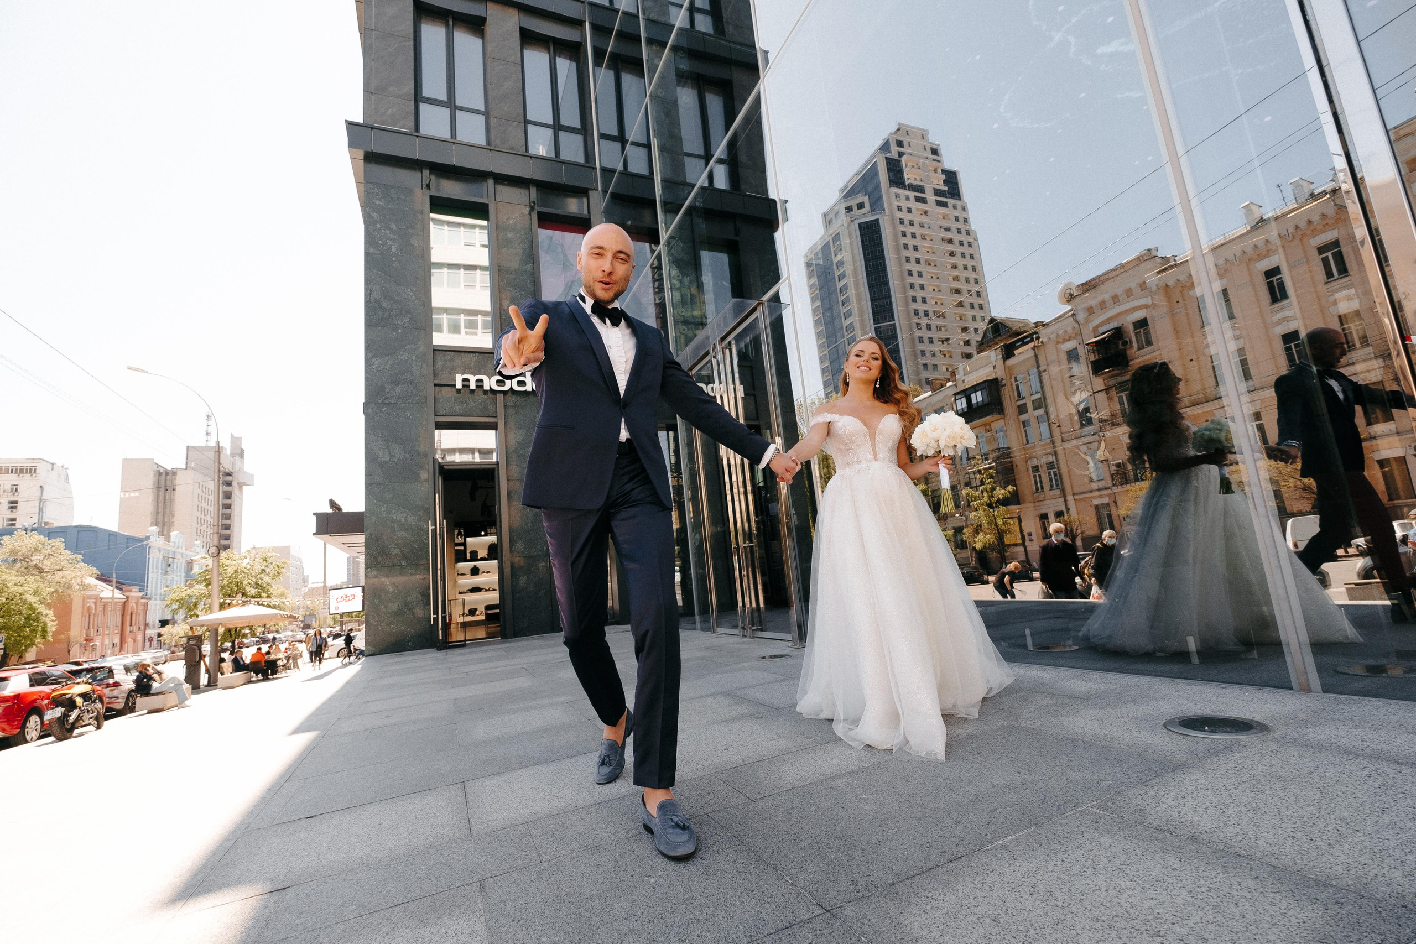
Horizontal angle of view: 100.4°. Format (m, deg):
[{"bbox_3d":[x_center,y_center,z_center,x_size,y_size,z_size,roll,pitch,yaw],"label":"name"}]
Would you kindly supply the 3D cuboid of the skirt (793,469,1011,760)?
[{"bbox_3d":[0.925,0.483,2.628,1.100,1.077,1.229,-4,-9,-8],"label":"skirt"}]

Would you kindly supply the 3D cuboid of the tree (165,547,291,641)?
[{"bbox_3d":[-24.904,7.216,30.898,5.100,6.402,5.100,-2,-10,-24],"label":"tree"}]

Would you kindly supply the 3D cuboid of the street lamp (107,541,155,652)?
[{"bbox_3d":[-40.788,9.229,41.730,2.300,8.671,0.350,-2,-10,-24],"label":"street lamp"}]

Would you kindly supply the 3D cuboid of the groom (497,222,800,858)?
[{"bbox_3d":[-0.106,0.084,1.900,1.051,1.829,1.196,-2,-10,-20],"label":"groom"}]

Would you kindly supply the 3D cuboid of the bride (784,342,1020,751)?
[{"bbox_3d":[0.853,0.207,2.668,1.191,1.646,1.229,-4,-9,-8],"label":"bride"}]

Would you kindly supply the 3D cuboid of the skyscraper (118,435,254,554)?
[{"bbox_3d":[-156.511,20.693,177.903,20.000,59.582,30.000,-2,-10,-24],"label":"skyscraper"}]

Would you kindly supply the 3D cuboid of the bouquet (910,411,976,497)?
[{"bbox_3d":[0.986,-0.062,2.462,0.280,0.420,0.280,-4,-9,-8],"label":"bouquet"}]

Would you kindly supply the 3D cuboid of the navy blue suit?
[{"bbox_3d":[-0.187,0.178,1.931,0.912,1.471,0.915,-2,-10,-20],"label":"navy blue suit"}]

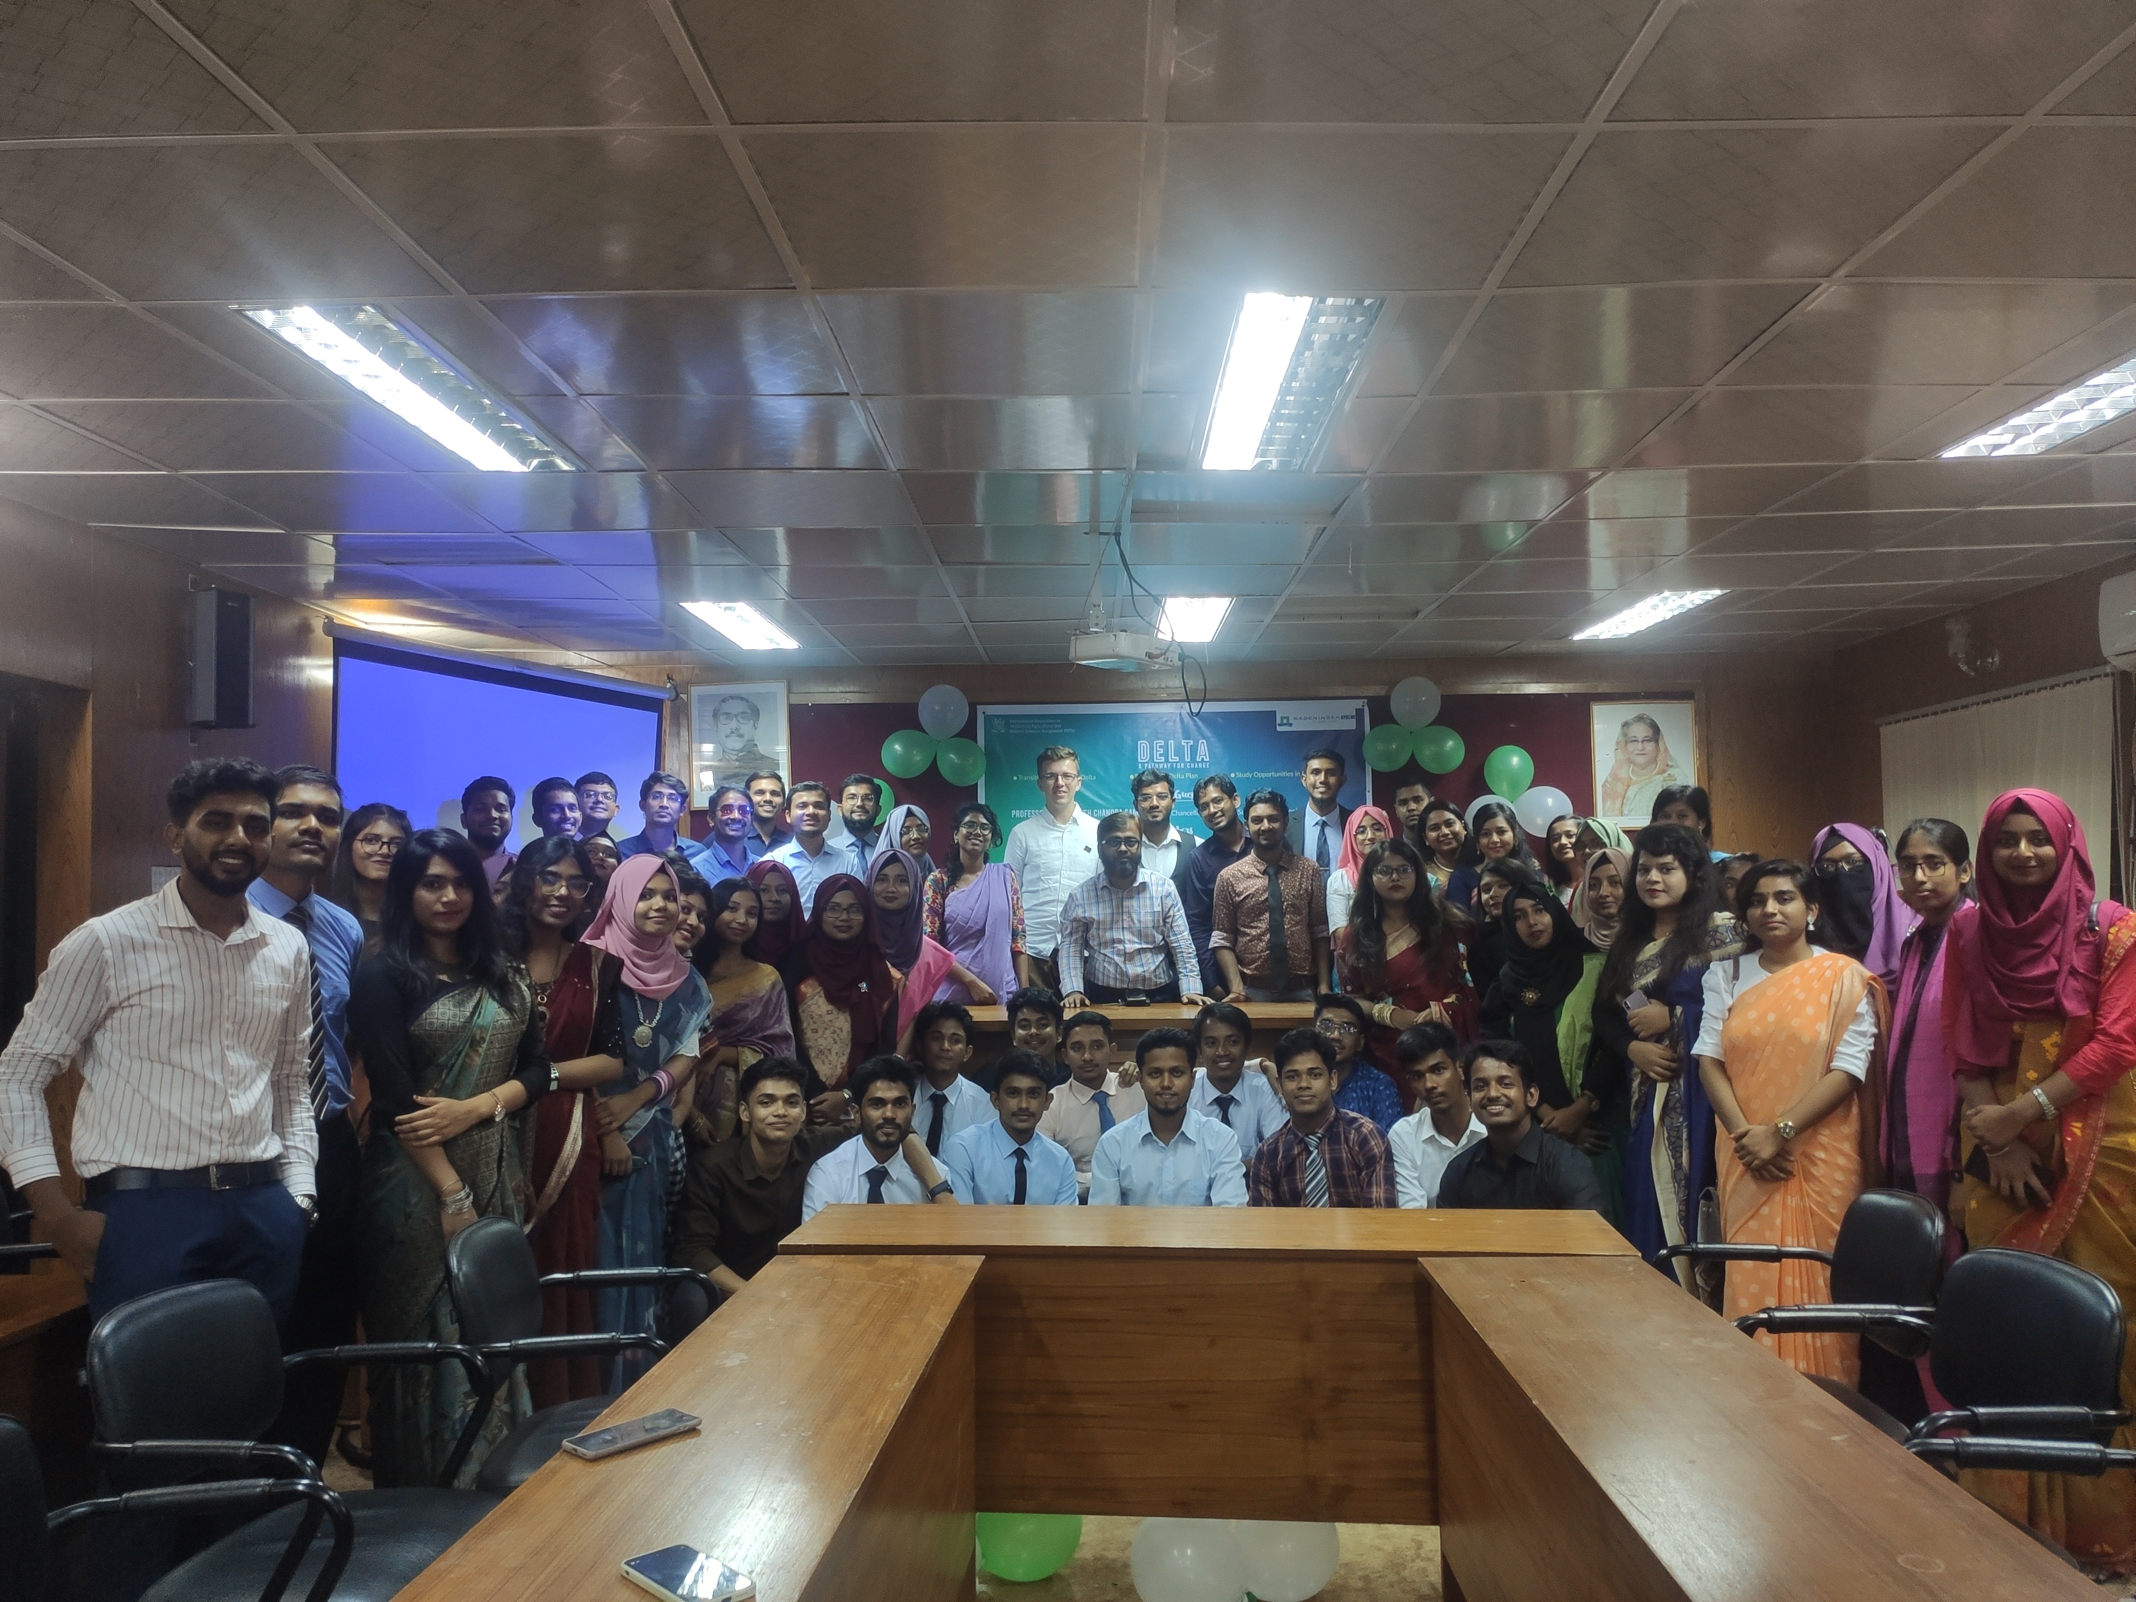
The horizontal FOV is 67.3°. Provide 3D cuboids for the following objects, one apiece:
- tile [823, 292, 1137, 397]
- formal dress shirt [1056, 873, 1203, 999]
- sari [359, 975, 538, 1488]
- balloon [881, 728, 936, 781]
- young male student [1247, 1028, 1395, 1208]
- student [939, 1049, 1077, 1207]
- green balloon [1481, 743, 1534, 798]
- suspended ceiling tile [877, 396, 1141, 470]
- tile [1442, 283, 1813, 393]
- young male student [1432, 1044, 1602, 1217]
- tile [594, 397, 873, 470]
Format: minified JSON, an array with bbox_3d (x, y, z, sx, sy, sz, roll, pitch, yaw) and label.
[{"bbox_3d":[-0.161,-0.904,3.170,0.600,0.018,0.600,0,-3,1],"label":"tile"},{"bbox_3d":[0.235,0.522,6.200,0.560,0.520,0.360,0,-3,2],"label":"formal dress shirt"},{"bbox_3d":[-1.312,0.995,3.365,0.390,1.260,0.320,1,-3,-22],"label":"sari"},{"bbox_3d":[-0.745,-0.217,7.458,0.260,0.235,0.240,0,-3,1],"label":"balloon"},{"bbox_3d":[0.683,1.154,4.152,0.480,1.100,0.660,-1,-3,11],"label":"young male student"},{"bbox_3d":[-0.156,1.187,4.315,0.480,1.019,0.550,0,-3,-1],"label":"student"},{"bbox_3d":[1.977,-0.131,7.200,0.230,0.260,0.230,0,-3,1],"label":"green balloon"},{"bbox_3d":[-0.149,-0.864,3.751,0.600,0.020,0.600,0,-3,1],"label":"suspended ceiling tile"},{"bbox_3d":[1.047,-0.899,3.115,0.600,0.020,0.600,0,-3,1],"label":"tile"},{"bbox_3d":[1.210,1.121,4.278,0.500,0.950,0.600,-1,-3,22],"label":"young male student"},{"bbox_3d":[-0.760,-0.869,3.789,0.600,0.018,0.600,0,-3,1],"label":"tile"}]

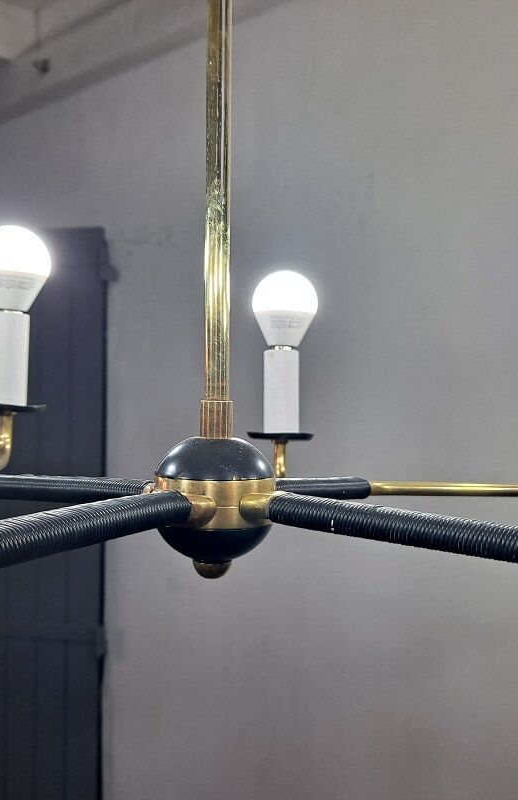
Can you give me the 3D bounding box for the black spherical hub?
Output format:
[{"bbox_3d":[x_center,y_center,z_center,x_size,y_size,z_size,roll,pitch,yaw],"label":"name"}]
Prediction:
[{"bbox_3d":[-0.017,0.041,0.303,0.046,0.053,0.046,0,-2,0],"label":"black spherical hub"}]

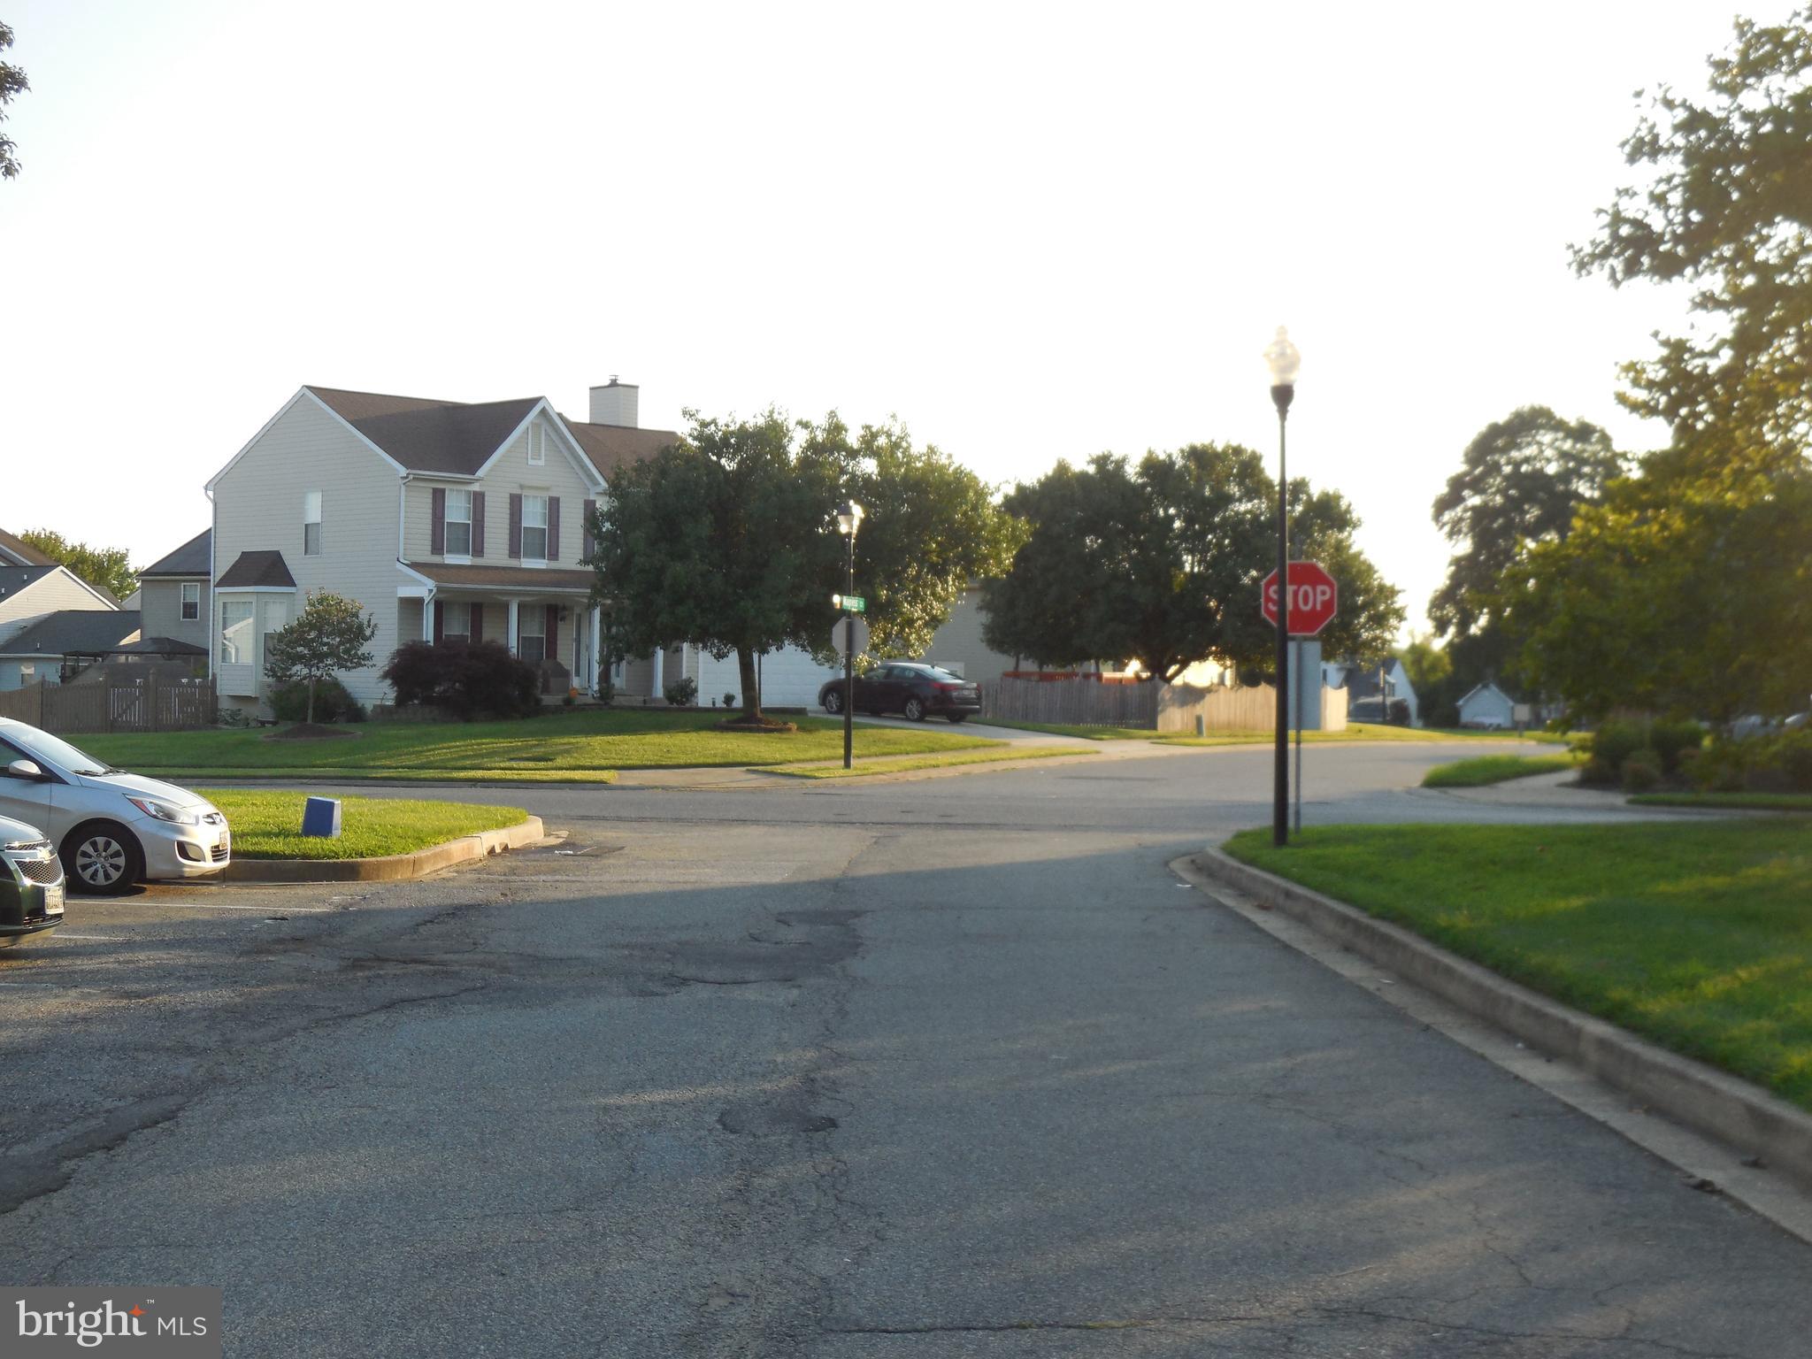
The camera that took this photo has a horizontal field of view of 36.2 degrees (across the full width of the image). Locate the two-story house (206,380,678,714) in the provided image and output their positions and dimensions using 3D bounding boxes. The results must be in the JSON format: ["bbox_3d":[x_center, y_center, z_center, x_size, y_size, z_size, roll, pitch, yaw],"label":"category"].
[{"bbox_3d":[-10.000,-3.650,73.000,9.100,9.000,14.300,0,0,41],"label":"two-story house"}]

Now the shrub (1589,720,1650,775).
[{"bbox_3d":[11.958,1.151,46.500,0.980,0.970,0.950,0,0,14],"label":"shrub"}]

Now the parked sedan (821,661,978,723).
[{"bbox_3d":[-0.146,0.298,71.300,4.800,1.450,1.840,5,3,42],"label":"parked sedan"}]

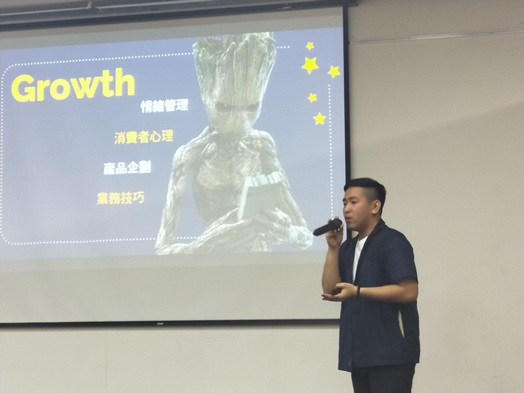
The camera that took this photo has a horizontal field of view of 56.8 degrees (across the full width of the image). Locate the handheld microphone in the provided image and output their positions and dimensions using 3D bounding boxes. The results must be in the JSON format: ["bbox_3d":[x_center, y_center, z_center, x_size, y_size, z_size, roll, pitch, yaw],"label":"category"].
[{"bbox_3d":[0.299,0.141,2.210,0.050,0.050,0.210,-6,6,43],"label":"handheld microphone"}]

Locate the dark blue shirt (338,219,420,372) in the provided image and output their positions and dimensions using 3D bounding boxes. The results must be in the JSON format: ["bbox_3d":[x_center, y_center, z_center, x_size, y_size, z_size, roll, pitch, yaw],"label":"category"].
[{"bbox_3d":[0.570,0.468,2.350,0.310,0.725,0.470,1,-6,-23],"label":"dark blue shirt"}]

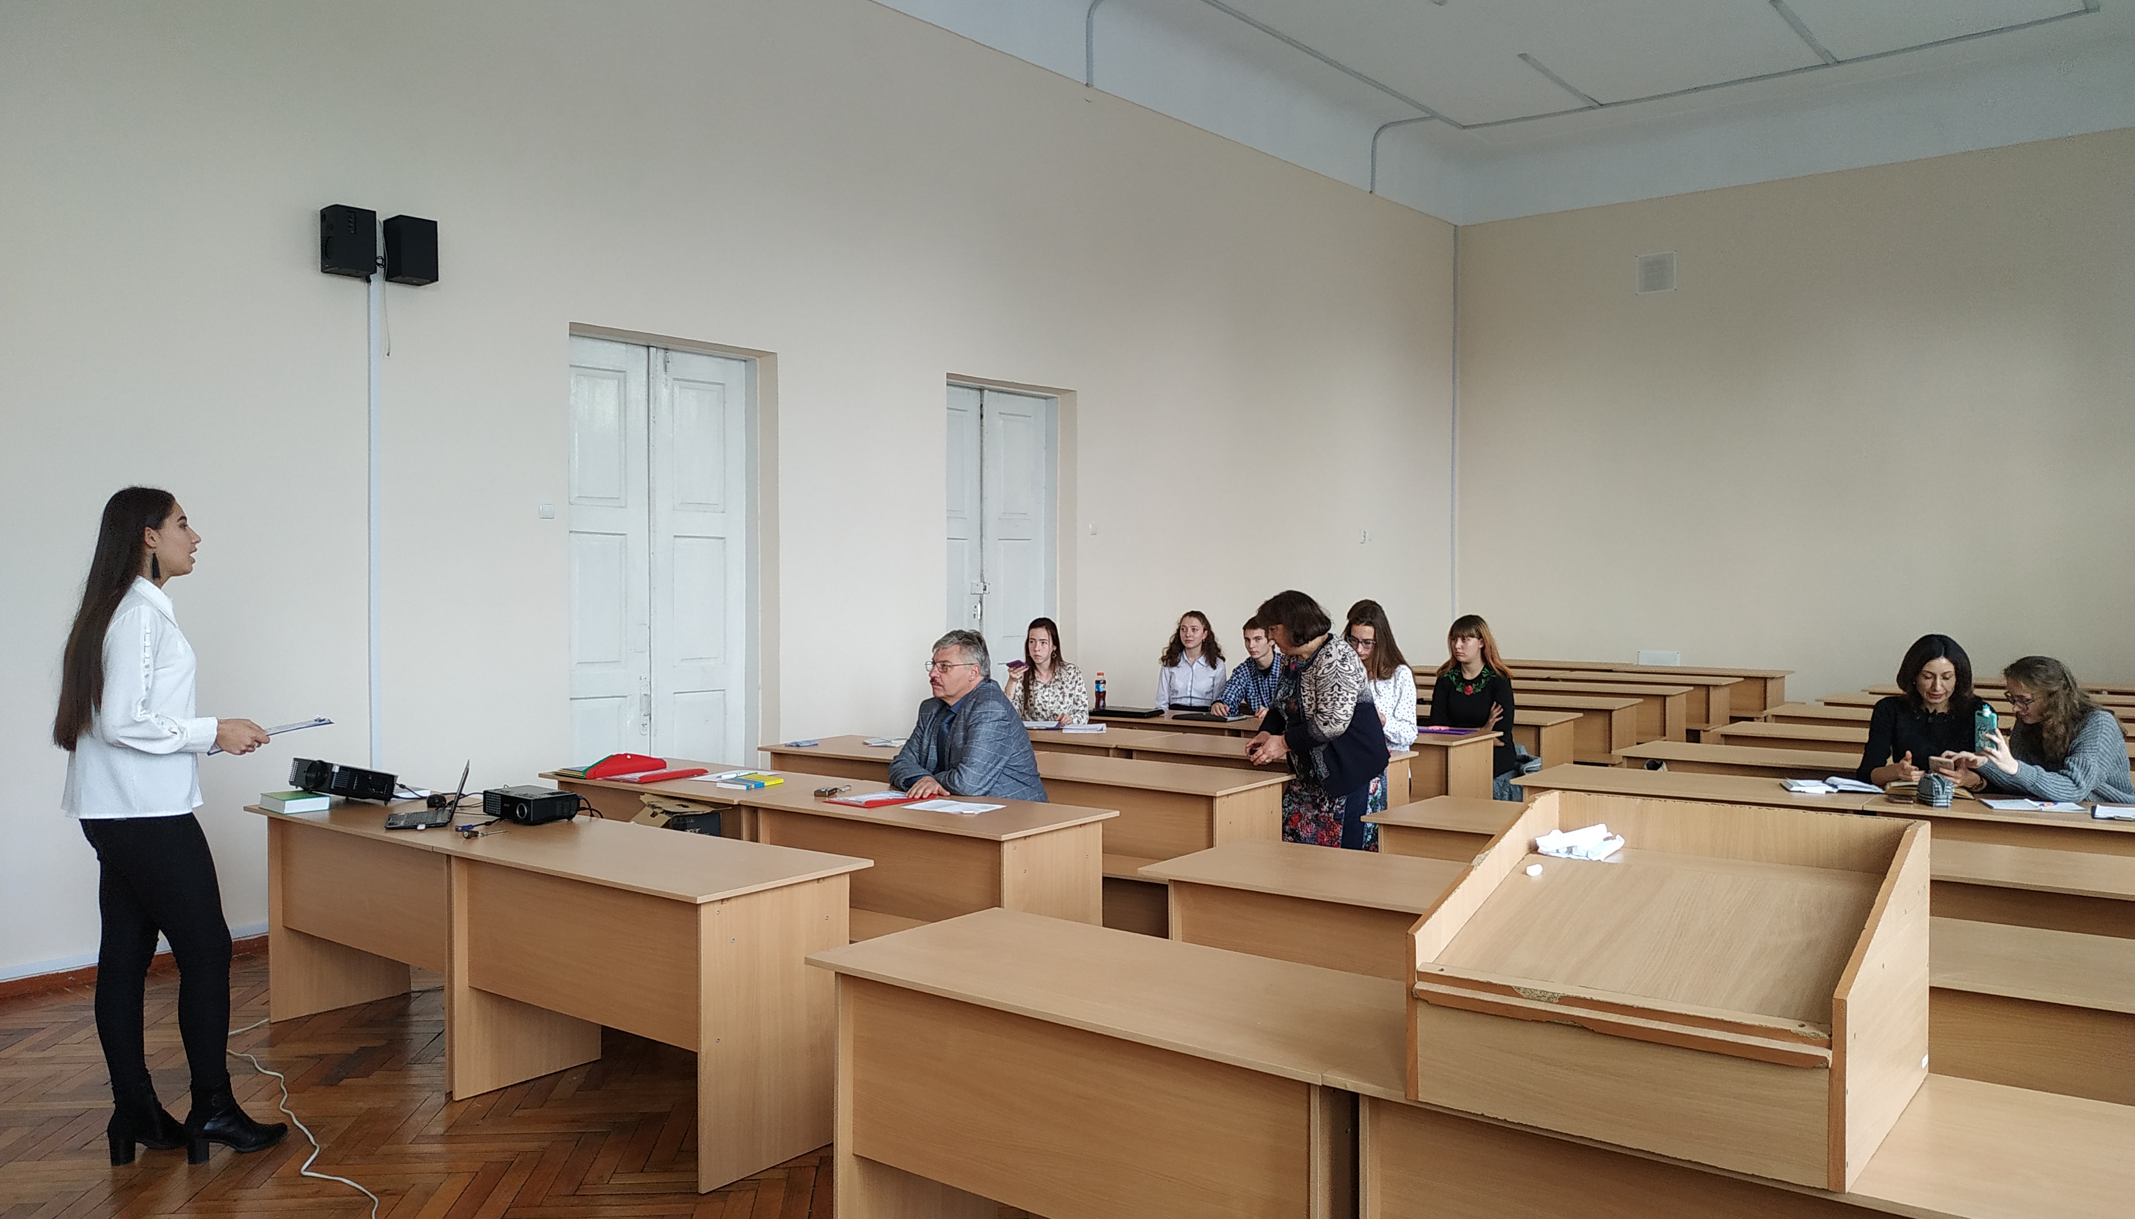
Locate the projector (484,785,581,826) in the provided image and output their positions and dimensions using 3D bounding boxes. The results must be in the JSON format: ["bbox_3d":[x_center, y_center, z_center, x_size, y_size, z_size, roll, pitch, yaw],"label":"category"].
[{"bbox_3d":[-1.705,0.628,4.735,0.290,0.085,0.185,1,2,40],"label":"projector"}]

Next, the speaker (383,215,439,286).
[{"bbox_3d":[-2.787,-1.520,6.289,0.158,0.253,0.153,1,2,42],"label":"speaker"}]

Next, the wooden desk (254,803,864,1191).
[{"bbox_3d":[-1.685,1.054,4.603,2.458,0.731,0.597,1,2,38],"label":"wooden desk"}]

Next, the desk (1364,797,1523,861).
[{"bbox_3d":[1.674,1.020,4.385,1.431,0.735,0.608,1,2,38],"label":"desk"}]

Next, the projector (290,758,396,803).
[{"bbox_3d":[-2.458,0.582,5.026,0.299,0.103,0.225,1,-12,39],"label":"projector"}]

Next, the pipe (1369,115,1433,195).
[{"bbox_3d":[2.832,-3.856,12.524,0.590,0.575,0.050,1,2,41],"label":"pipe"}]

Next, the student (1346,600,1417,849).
[{"bbox_3d":[1.399,0.657,6.787,0.470,1.402,0.650,1,2,38],"label":"student"}]

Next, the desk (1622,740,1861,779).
[{"bbox_3d":[3.058,0.996,6.325,1.229,0.731,0.597,1,2,38],"label":"desk"}]

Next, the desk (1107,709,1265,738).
[{"bbox_3d":[0.515,0.955,7.978,1.200,0.750,0.605,1,2,37],"label":"desk"}]

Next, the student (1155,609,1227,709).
[{"bbox_3d":[0.641,0.653,8.134,0.490,1.274,0.706,0,2,30],"label":"student"}]

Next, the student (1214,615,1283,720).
[{"bbox_3d":[1.051,0.689,7.983,0.500,1.280,0.680,1,2,37],"label":"student"}]

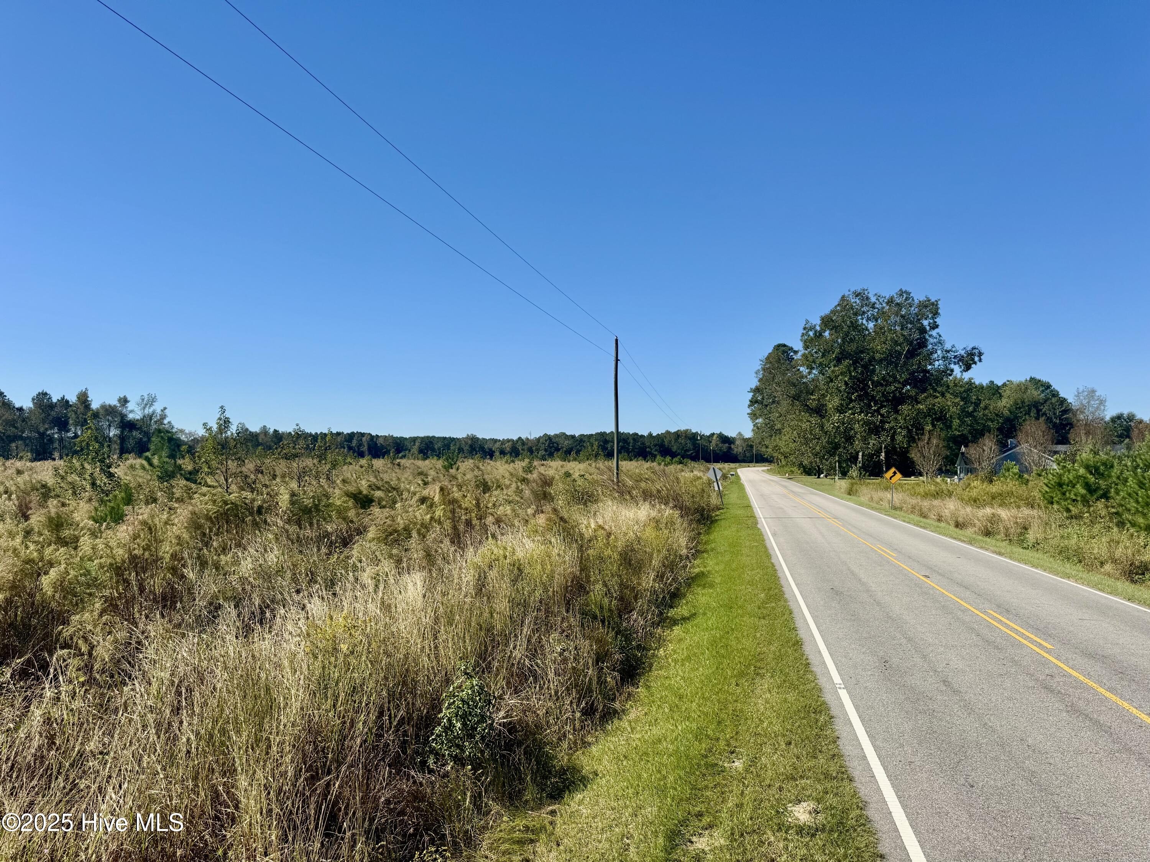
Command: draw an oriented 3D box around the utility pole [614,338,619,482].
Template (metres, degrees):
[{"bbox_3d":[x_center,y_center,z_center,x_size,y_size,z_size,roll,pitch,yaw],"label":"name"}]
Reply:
[{"bbox_3d":[2.150,-0.120,41.200,0.280,9.400,0.280,0,-2,0],"label":"utility pole"}]

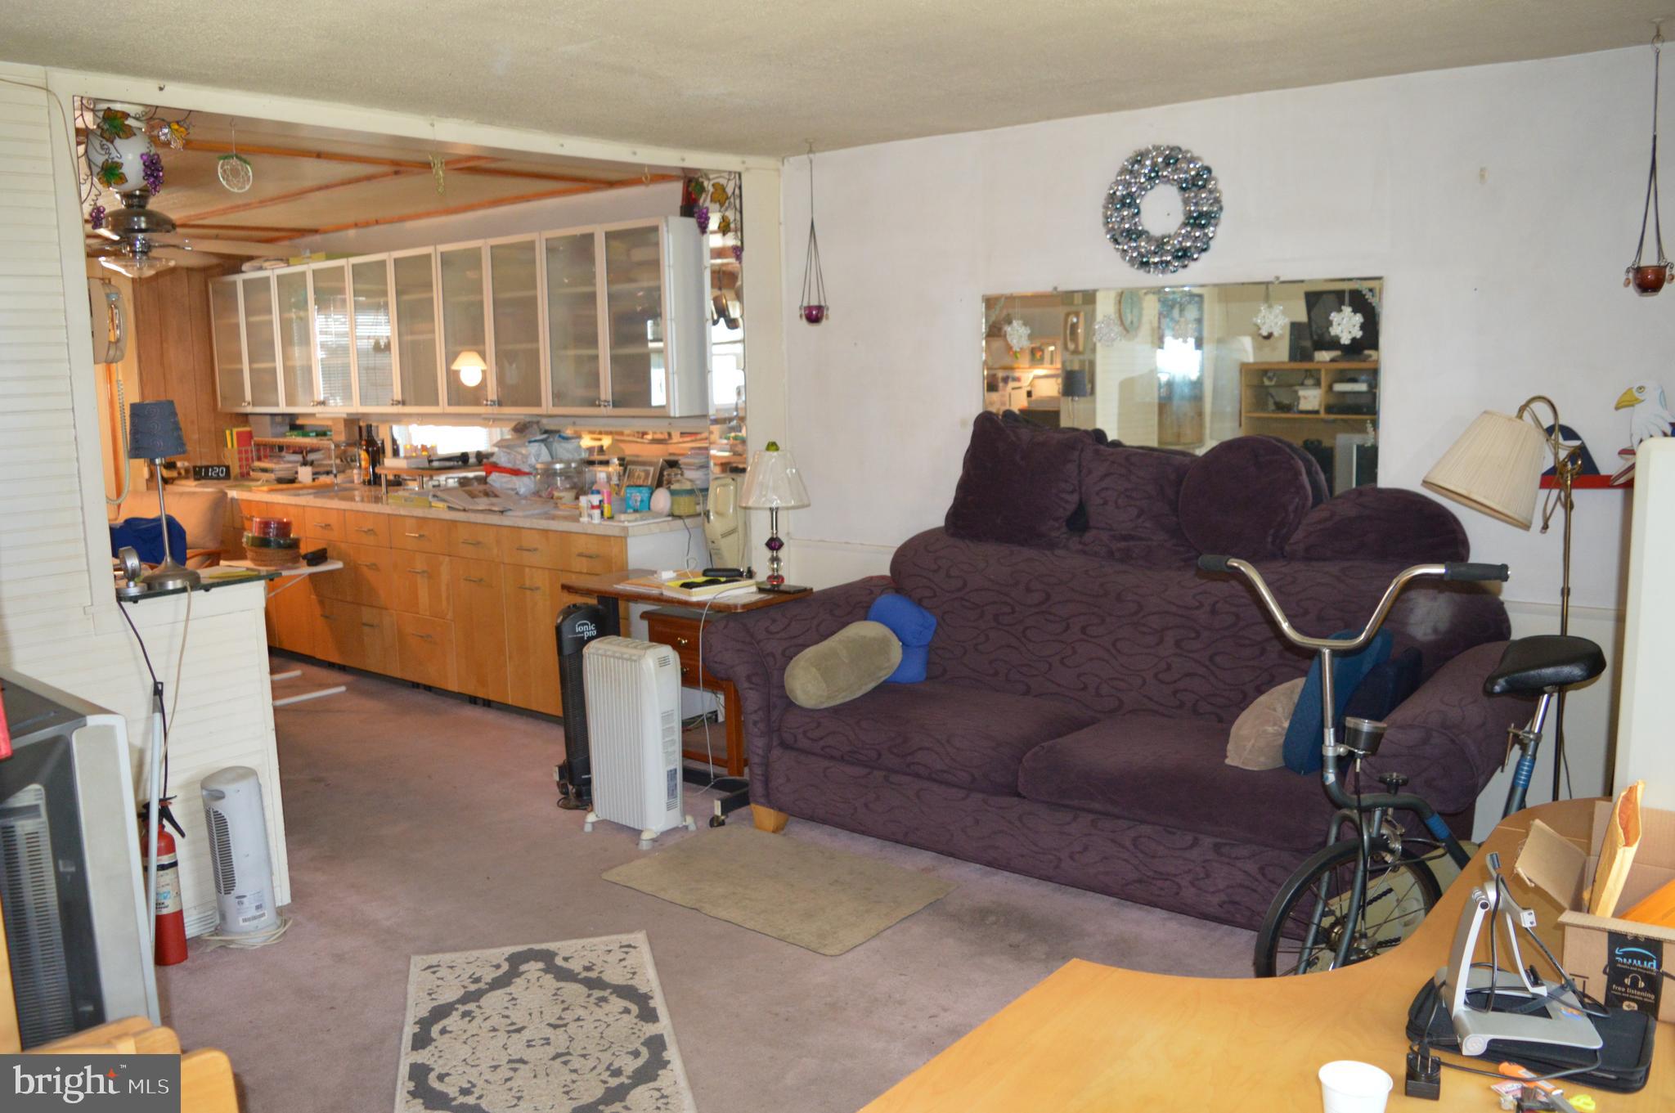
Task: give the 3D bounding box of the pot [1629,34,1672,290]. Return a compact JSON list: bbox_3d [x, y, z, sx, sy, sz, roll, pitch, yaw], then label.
[{"bbox_3d":[2.075,-0.992,3.186,0.110,0.650,0.110,6,11,38],"label":"pot"}]

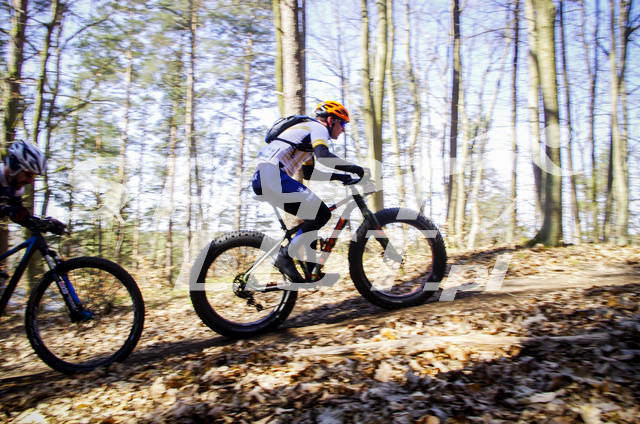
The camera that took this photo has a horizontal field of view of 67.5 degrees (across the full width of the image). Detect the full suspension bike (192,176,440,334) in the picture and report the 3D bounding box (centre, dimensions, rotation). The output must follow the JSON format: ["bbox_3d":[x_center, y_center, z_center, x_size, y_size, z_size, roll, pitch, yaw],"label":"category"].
[{"bbox_3d":[0.007,0.287,3.456,1.900,1.030,0.750,-8,1,-10],"label":"full suspension bike"}]

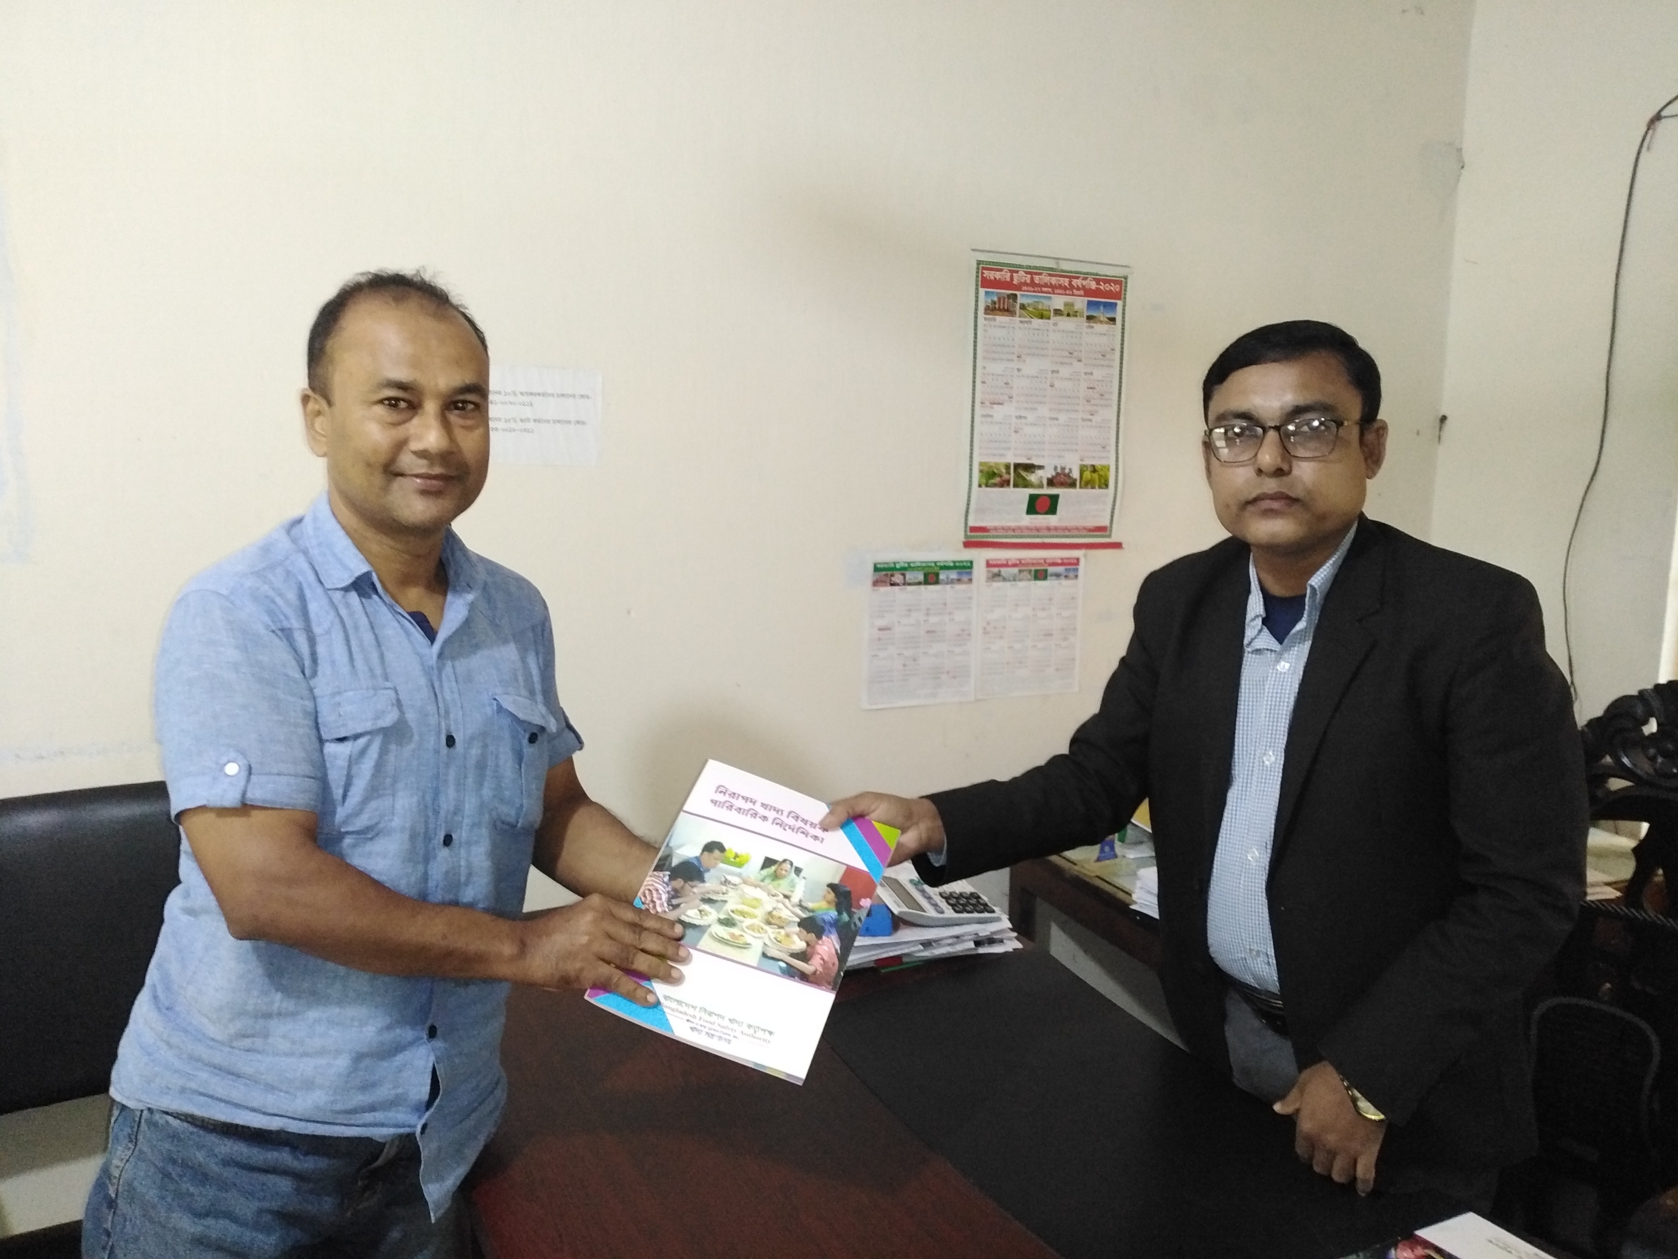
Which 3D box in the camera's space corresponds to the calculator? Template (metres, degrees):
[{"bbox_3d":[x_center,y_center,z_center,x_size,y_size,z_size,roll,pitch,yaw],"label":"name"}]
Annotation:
[{"bbox_3d":[0.147,0.422,1.967,0.170,0.027,0.133,5,12,-23],"label":"calculator"}]

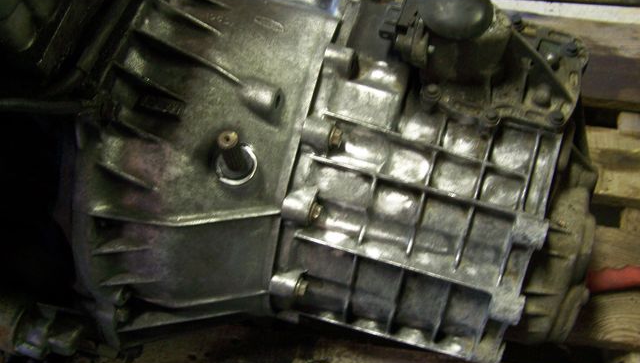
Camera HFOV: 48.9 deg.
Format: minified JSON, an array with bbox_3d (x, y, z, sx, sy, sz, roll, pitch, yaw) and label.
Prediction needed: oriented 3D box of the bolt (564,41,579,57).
[{"bbox_3d":[0.236,-0.124,0.659,0.013,0.008,0.013,15,55,13],"label":"bolt"}]

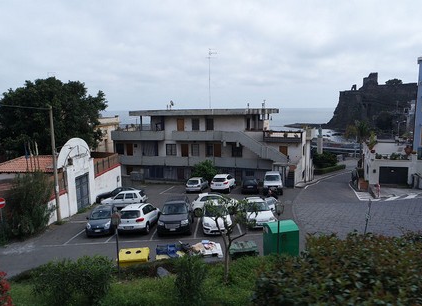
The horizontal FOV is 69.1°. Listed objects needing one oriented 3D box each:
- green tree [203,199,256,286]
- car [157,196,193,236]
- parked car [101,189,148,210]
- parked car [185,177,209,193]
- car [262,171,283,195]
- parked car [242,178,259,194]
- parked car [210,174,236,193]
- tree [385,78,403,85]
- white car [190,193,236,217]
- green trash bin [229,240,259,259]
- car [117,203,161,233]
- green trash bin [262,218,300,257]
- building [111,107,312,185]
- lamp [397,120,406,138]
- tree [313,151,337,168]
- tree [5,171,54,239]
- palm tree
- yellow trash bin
[{"bbox_3d":[0.655,3.125,10.653,1.800,3.064,1.750,-1,8,0],"label":"green tree"},{"bbox_3d":[-2.172,3.997,19.738,1.910,1.740,4.500,-2,3,0],"label":"car"},{"bbox_3d":[-7.456,4.028,26.607,3.785,1.423,1.577,-3,3,-8],"label":"parked car"},{"bbox_3d":[-1.200,3.313,32.731,1.620,1.400,3.700,1,8,14],"label":"parked car"},{"bbox_3d":[6.466,3.022,31.414,1.780,1.900,4.200,1,8,12],"label":"car"},{"bbox_3d":[3.954,3.296,31.979,1.659,1.447,3.801,-2,3,5],"label":"parked car"},{"bbox_3d":[1.467,3.221,33.350,1.820,1.660,4.410,-1,3,17],"label":"parked car"},{"bbox_3d":[131.756,-50.477,220.000,12.000,6.500,11.000,-1,8,0],"label":"tree"},{"bbox_3d":[0.397,3.852,23.453,3.800,1.460,1.720,-3,3,-6],"label":"white car"},{"bbox_3d":[1.492,4.784,13.749,1.250,1.270,0.970,-1,8,-4],"label":"green trash bin"},{"bbox_3d":[-4.672,4.101,20.254,1.810,1.680,4.430,-2,3,3],"label":"car"},{"bbox_3d":[3.345,4.323,14.749,1.400,1.850,1.000,-3,8,-17],"label":"green trash bin"},{"bbox_3d":[0.235,-0.997,38.837,23.000,8.700,9.500,1,8,11],"label":"building"},{"bbox_3d":[59.065,-5.736,95.000,2.400,8.500,0.400,-1,8,0],"label":"lamp"},{"bbox_3d":[16.026,1.612,42.669,3.600,2.900,3.200,-1,8,0],"label":"tree"},{"bbox_3d":[-10.655,3.098,18.688,2.700,3.700,2.600,-1,8,0],"label":"tree"},{"bbox_3d":[20.695,-0.478,43.396,3.700,6.700,3.700,-1,8,0],"label":"palm tree"},{"bbox_3d":[-3.217,4.741,12.905,1.220,1.250,0.950,-2,3,-3],"label":"yellow trash bin"}]

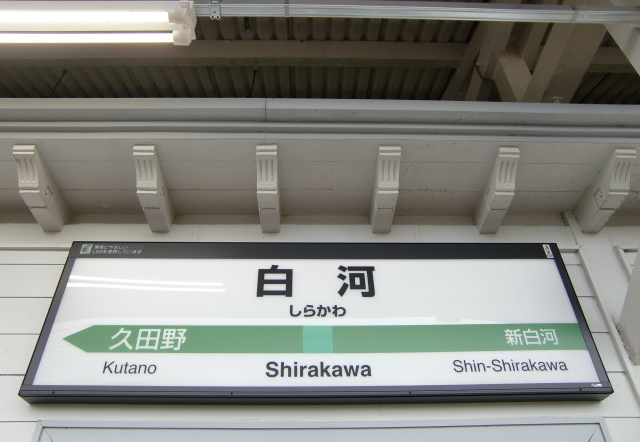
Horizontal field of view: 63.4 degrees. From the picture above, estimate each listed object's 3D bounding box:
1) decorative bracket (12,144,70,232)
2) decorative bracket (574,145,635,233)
[{"bbox_3d":[-1.105,-0.117,2.044,0.074,0.103,0.389,0,-40,-1],"label":"decorative bracket"},{"bbox_3d":[1.169,-0.110,2.102,0.074,0.103,0.389,0,-40,-1],"label":"decorative bracket"}]

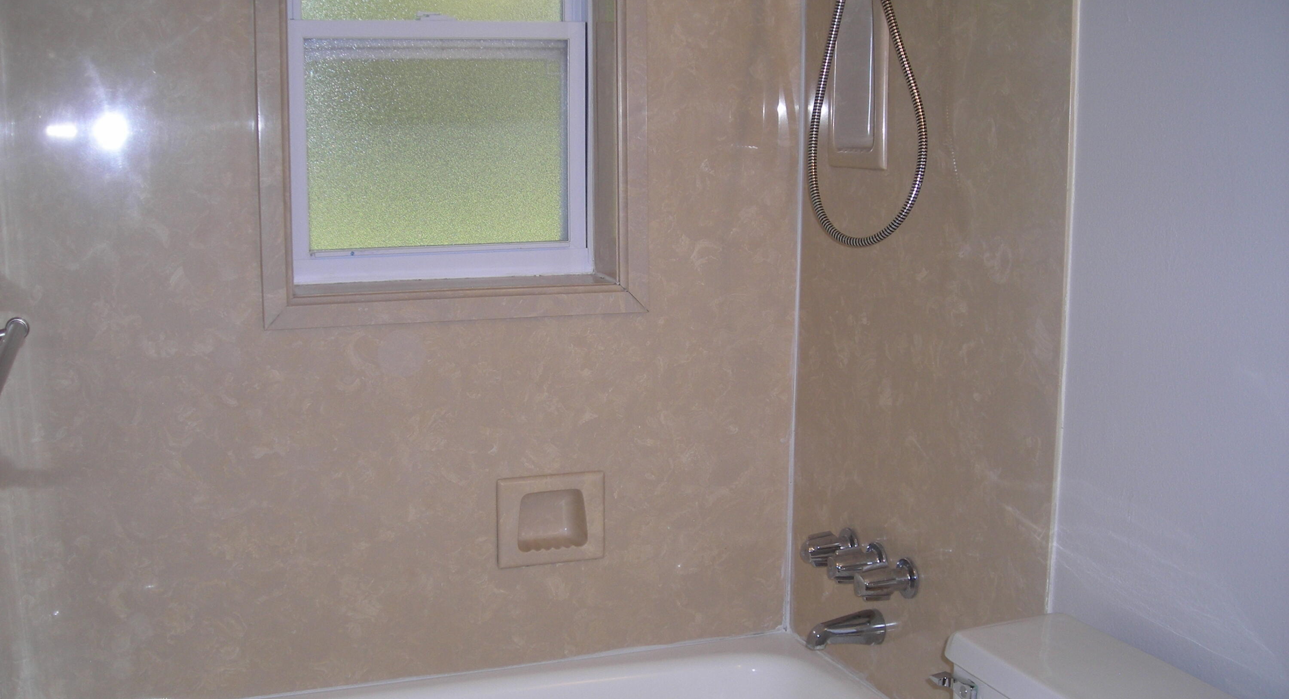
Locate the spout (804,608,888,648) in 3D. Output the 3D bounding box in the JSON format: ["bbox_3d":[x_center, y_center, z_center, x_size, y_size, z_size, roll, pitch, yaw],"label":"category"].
[{"bbox_3d":[0.356,0.506,2.540,0.140,0.065,0.062,-3,9,-21],"label":"spout"}]

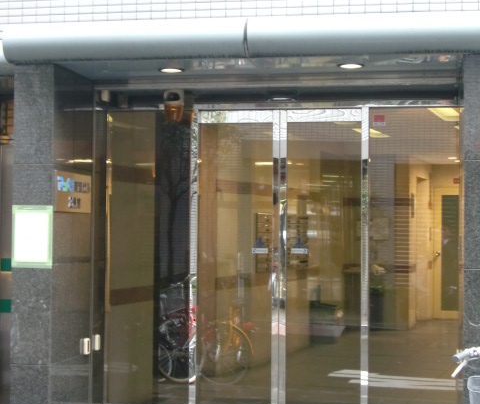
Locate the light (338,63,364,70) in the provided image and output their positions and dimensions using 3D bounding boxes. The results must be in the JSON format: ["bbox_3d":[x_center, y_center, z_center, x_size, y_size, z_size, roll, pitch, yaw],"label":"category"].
[{"bbox_3d":[0.678,-0.823,6.187,0.155,0.030,0.155,0,-1,11],"label":"light"}]

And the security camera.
[{"bbox_3d":[-0.450,-0.657,6.924,0.133,0.218,0.130,0,-1,11],"label":"security camera"}]

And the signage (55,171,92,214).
[{"bbox_3d":[-1.066,-0.056,6.495,0.020,0.250,0.648,0,-1,11],"label":"signage"}]

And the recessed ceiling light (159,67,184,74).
[{"bbox_3d":[-0.431,-0.827,6.410,0.164,0.030,0.164,1,-1,0],"label":"recessed ceiling light"}]

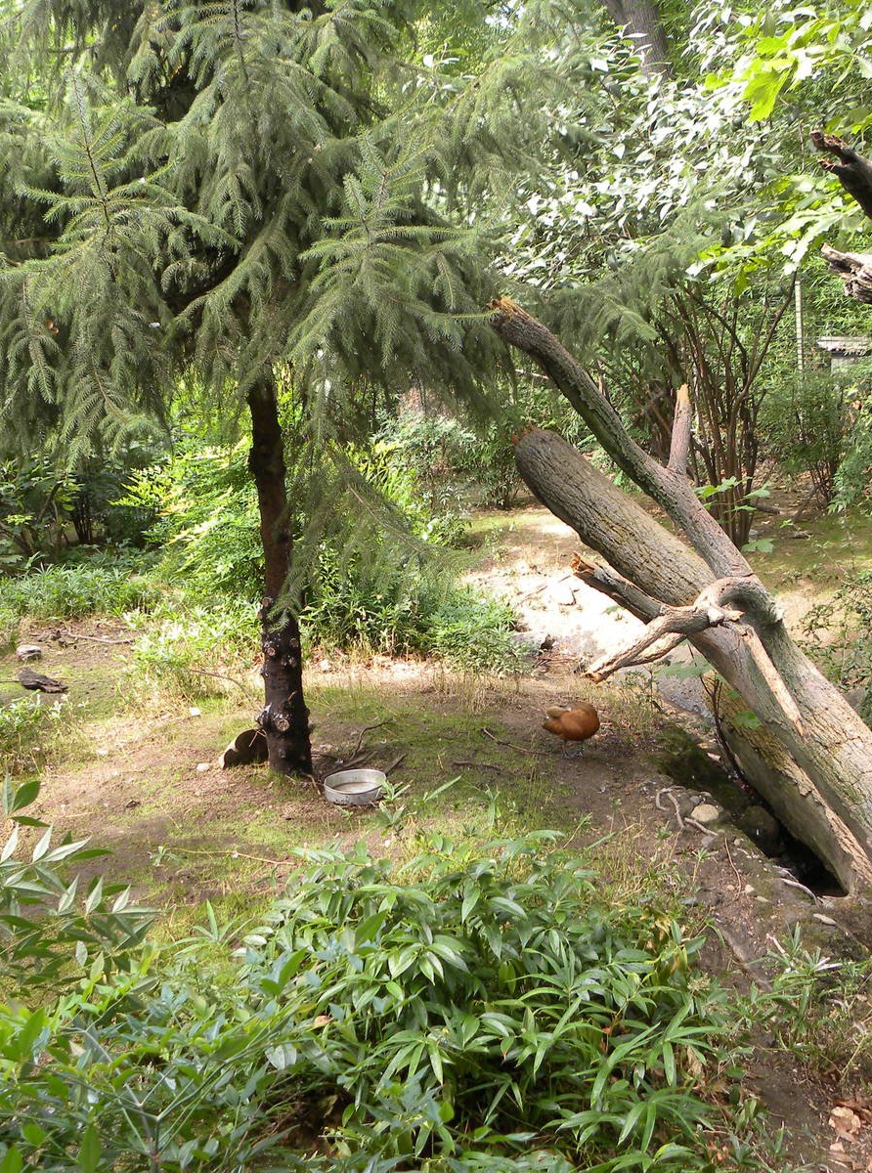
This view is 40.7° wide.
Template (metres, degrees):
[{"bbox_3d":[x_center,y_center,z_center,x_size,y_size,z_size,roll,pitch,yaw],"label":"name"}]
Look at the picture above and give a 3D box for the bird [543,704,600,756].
[{"bbox_3d":[0.765,0.786,6.633,0.345,0.285,0.220,-4,12,-3],"label":"bird"}]

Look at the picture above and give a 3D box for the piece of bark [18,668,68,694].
[{"bbox_3d":[-3.069,0.724,9.160,0.410,0.090,0.200,6,15,32],"label":"piece of bark"}]

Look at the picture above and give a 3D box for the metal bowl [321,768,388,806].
[{"bbox_3d":[-0.430,1.067,6.186,0.325,0.057,0.325,-3,12,0],"label":"metal bowl"}]

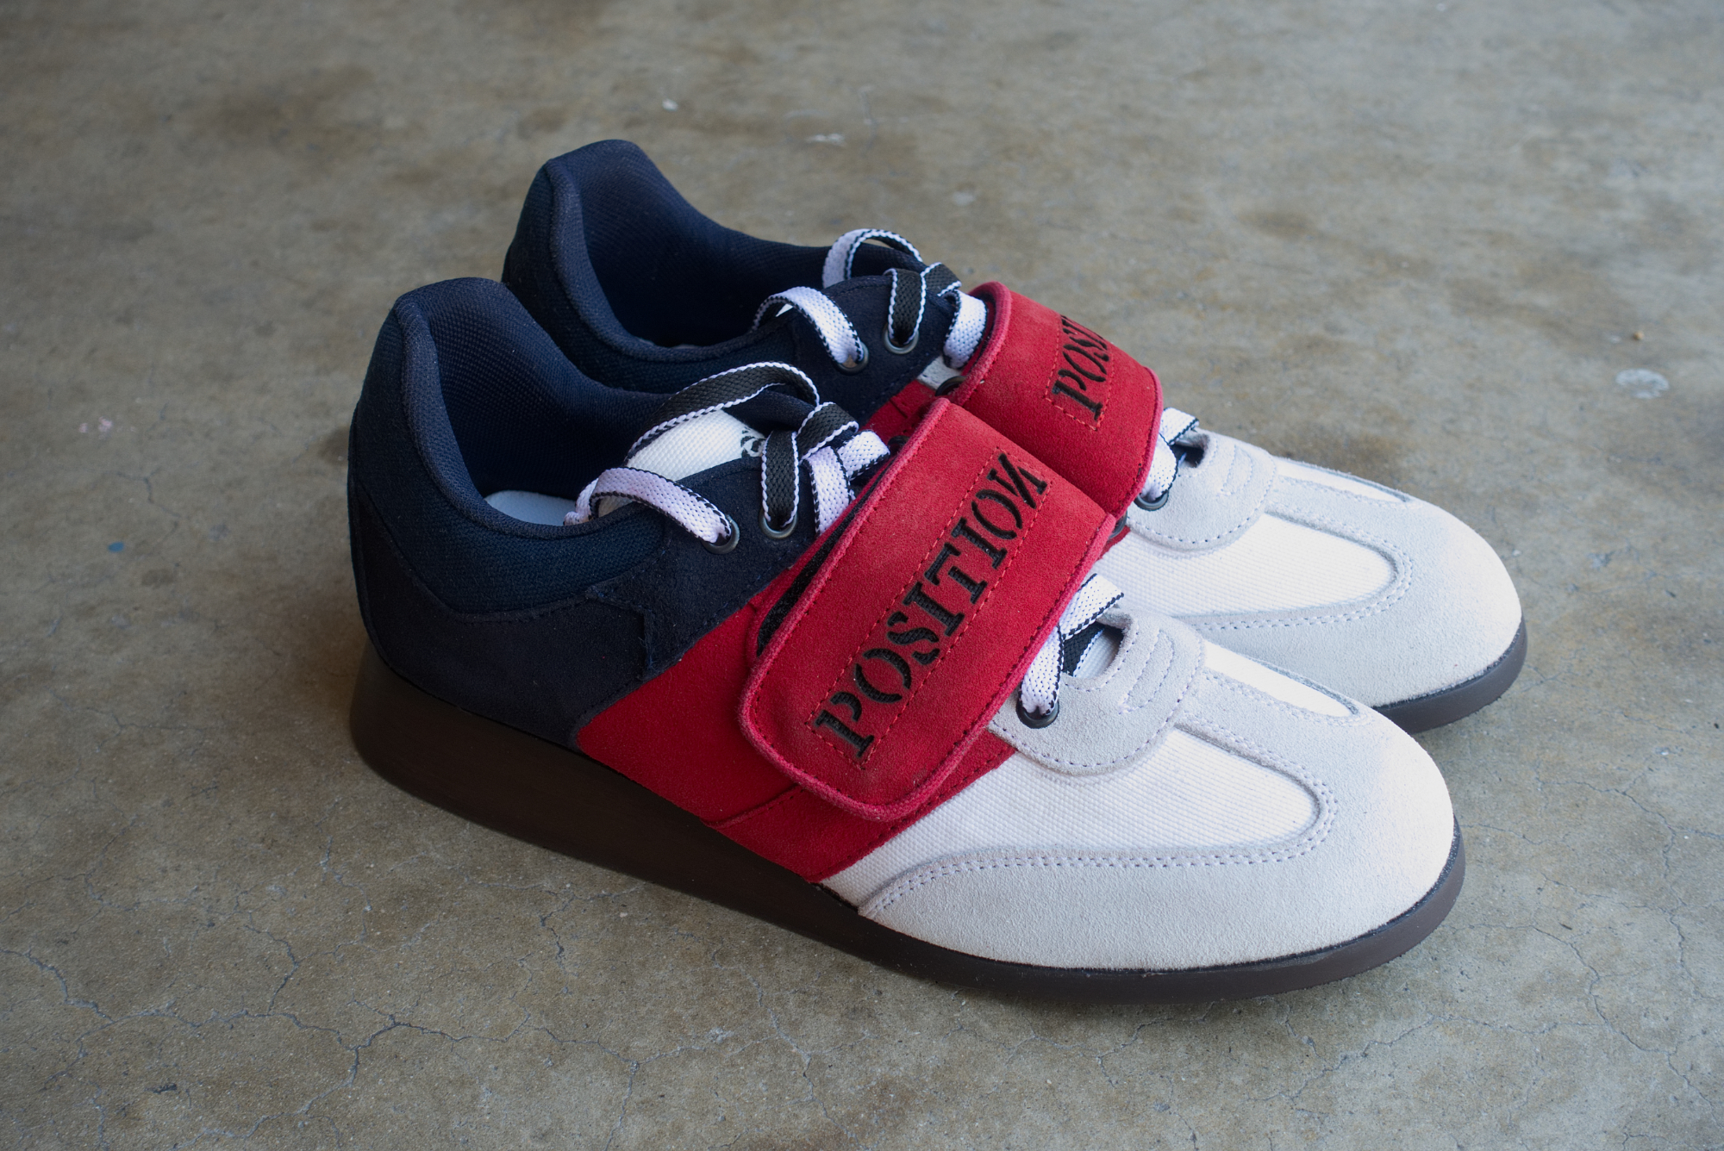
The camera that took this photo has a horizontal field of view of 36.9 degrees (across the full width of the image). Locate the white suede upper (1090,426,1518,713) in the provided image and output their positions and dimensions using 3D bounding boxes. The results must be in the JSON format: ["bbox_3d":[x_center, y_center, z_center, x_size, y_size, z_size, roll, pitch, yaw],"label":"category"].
[{"bbox_3d":[0.119,-0.016,0.702,0.124,0.059,0.100,8,30,13],"label":"white suede upper"}]

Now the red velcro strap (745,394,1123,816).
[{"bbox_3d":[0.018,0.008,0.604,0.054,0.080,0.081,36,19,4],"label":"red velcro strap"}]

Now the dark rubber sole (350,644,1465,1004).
[{"bbox_3d":[0.002,0.043,0.634,0.290,0.042,0.107,11,31,18],"label":"dark rubber sole"}]

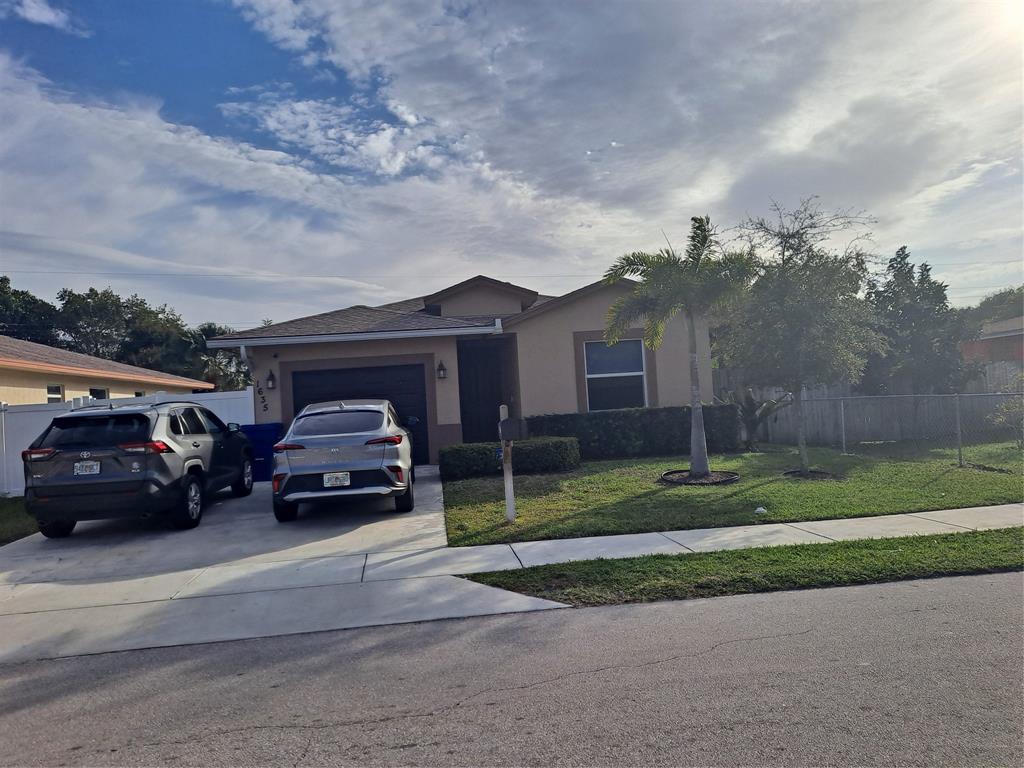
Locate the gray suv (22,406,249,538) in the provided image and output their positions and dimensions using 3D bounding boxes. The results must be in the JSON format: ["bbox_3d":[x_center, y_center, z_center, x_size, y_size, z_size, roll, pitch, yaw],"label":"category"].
[{"bbox_3d":[-5.234,1.088,10.969,1.860,1.700,4.600,-3,0,-5],"label":"gray suv"}]

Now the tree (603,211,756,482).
[{"bbox_3d":[2.763,-0.611,11.820,2.520,4.140,2.400,-3,-1,-6],"label":"tree"}]

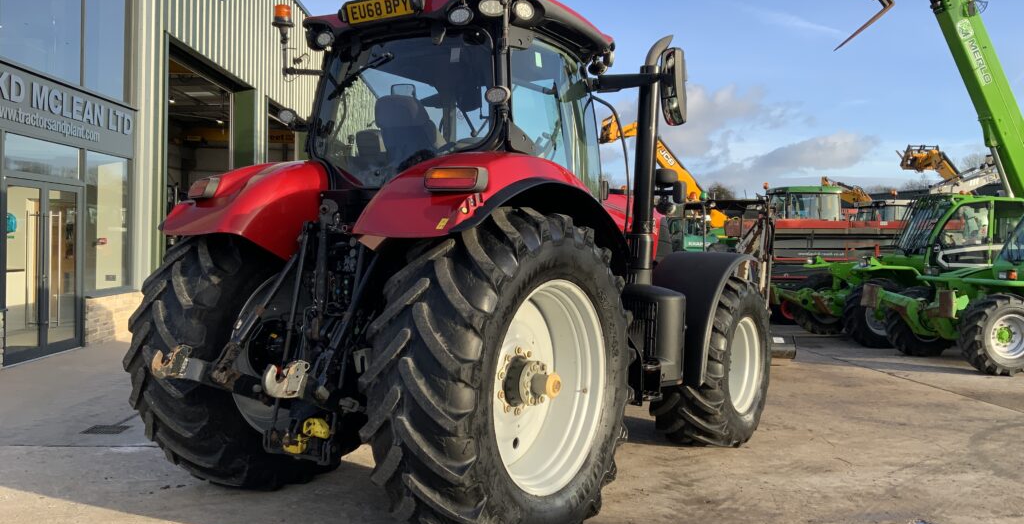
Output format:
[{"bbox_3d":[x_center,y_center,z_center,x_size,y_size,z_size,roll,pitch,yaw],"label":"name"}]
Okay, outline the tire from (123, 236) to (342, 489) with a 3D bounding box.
[{"bbox_3d":[-1.542,0.550,5.722,0.620,1.830,1.880,2,2,35],"label":"tire"}]

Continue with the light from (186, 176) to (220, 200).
[{"bbox_3d":[-1.885,-0.450,5.250,0.100,0.125,0.270,0,2,-42],"label":"light"}]

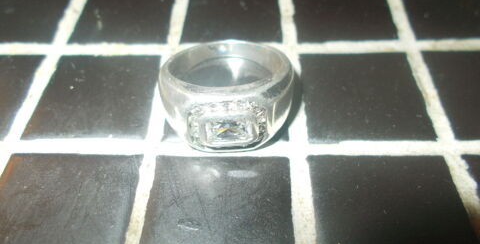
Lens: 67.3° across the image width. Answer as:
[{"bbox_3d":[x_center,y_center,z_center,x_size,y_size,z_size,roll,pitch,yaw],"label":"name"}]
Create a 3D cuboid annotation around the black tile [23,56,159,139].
[{"bbox_3d":[-0.027,-0.004,0.071,0.022,0.004,0.022,0,53,3],"label":"black tile"}]

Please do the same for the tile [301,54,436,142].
[{"bbox_3d":[0.022,-0.004,0.069,0.022,0.004,0.022,0,53,3],"label":"tile"}]

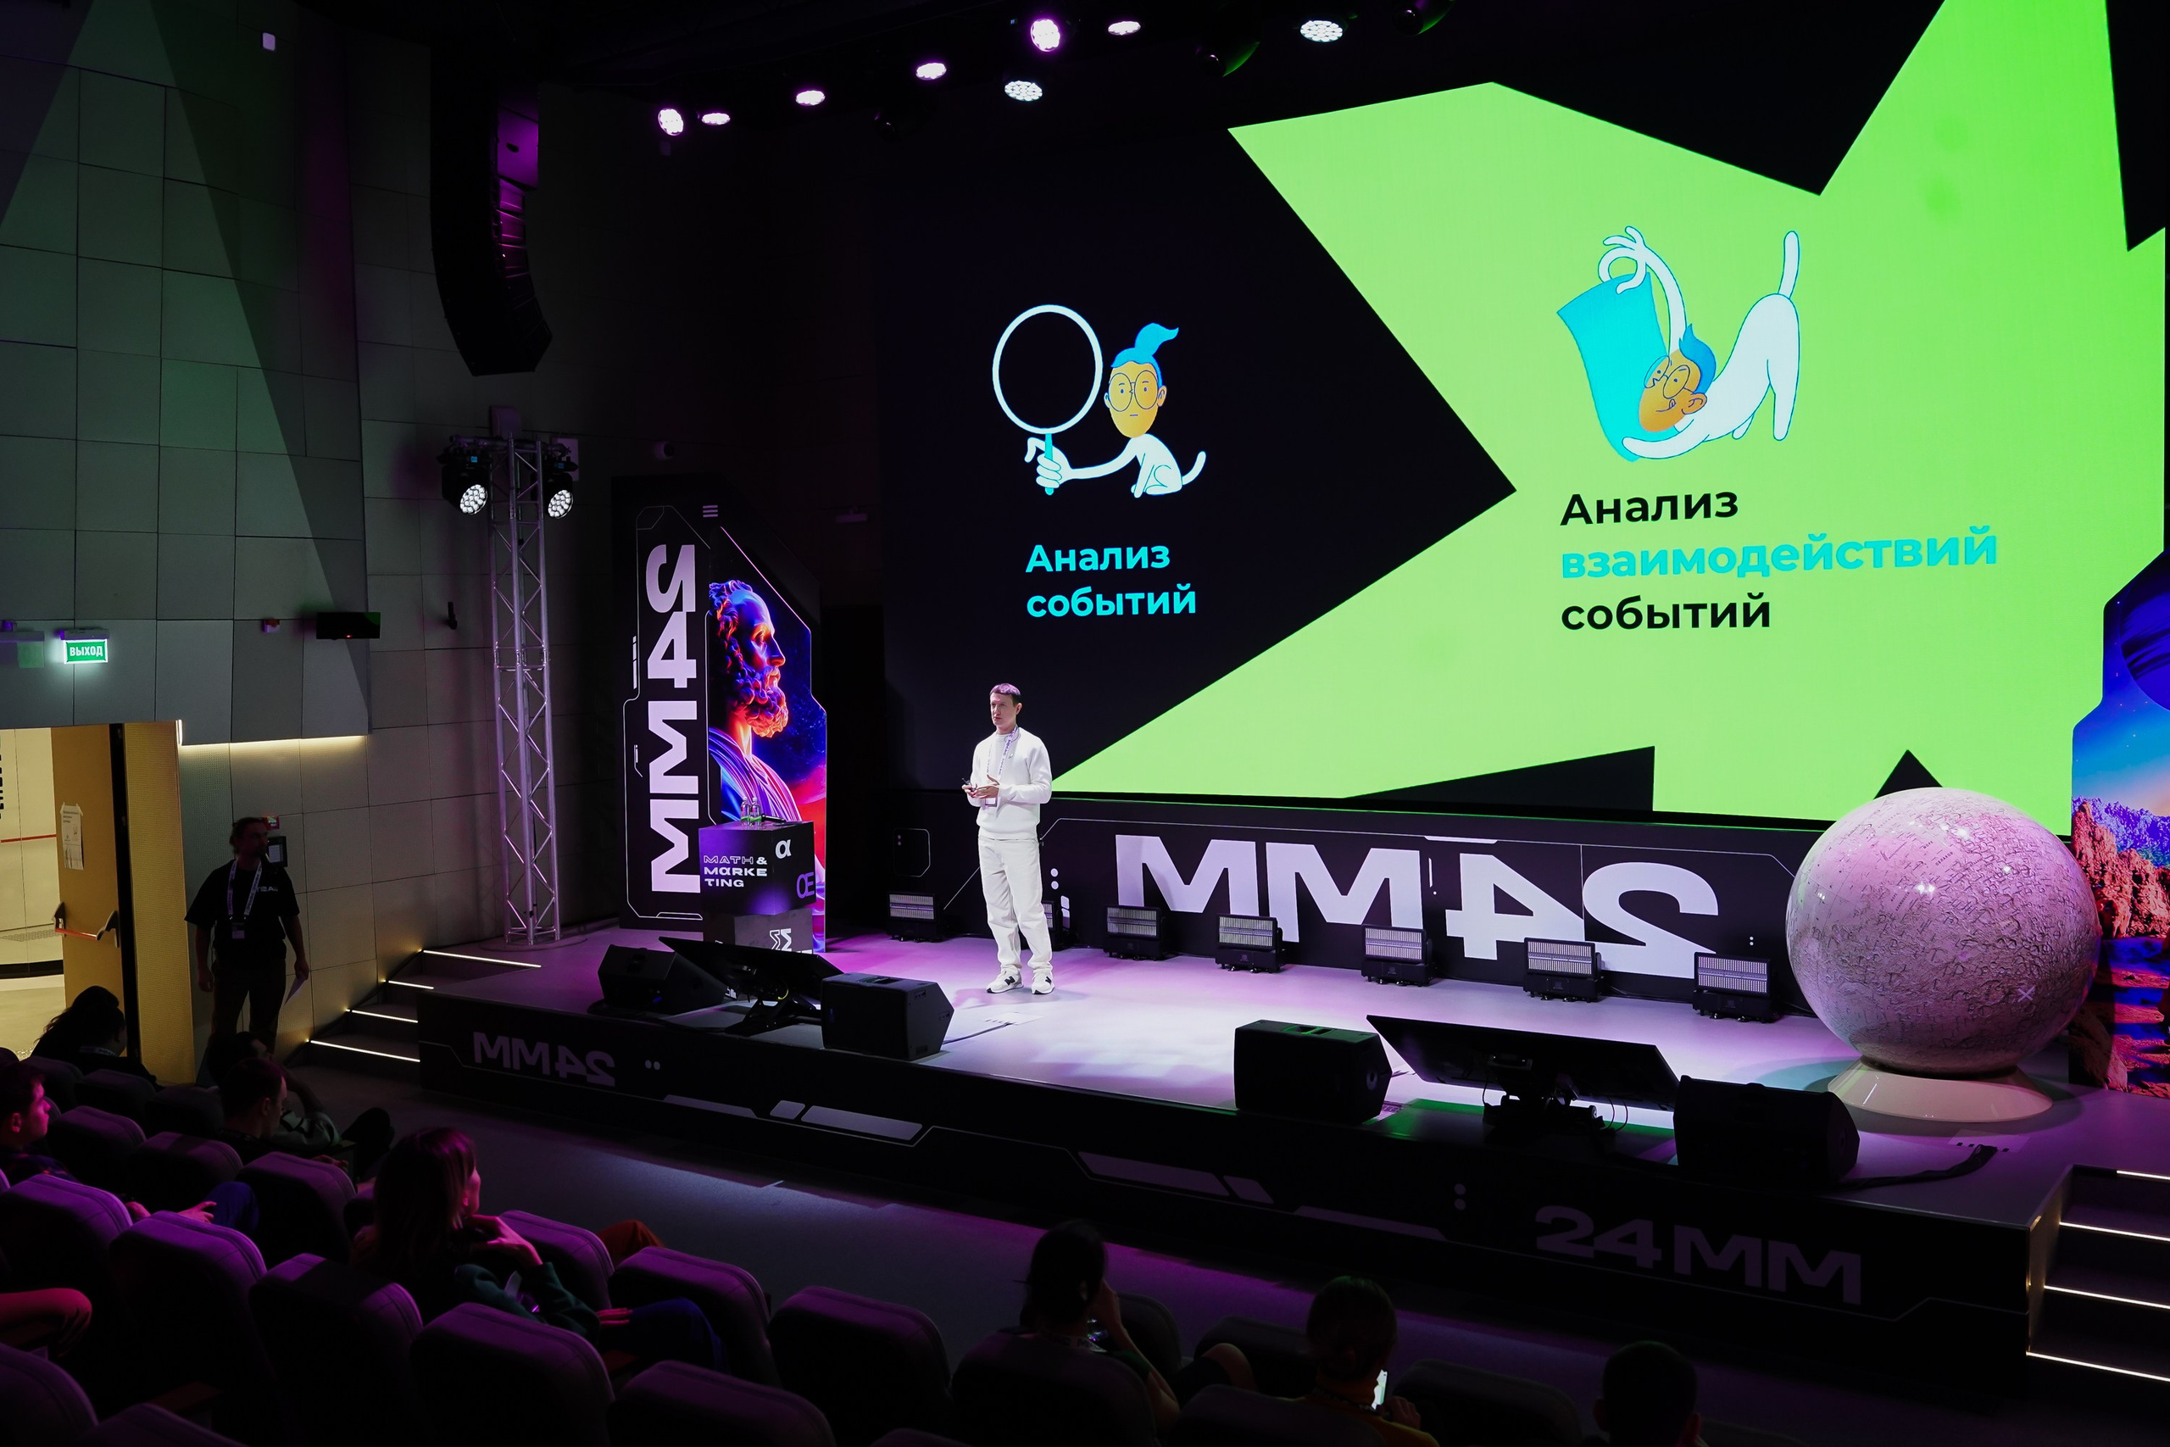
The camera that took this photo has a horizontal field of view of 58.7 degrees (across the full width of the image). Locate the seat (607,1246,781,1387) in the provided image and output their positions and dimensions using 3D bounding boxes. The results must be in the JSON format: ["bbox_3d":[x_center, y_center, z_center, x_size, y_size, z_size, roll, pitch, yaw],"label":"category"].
[{"bbox_3d":[-0.821,1.787,4.841,0.550,0.950,0.600,1,4,35],"label":"seat"}]

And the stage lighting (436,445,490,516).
[{"bbox_3d":[-4.124,-1.625,12.802,0.320,0.470,0.360,1,4,31],"label":"stage lighting"}]

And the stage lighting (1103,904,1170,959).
[{"bbox_3d":[0.334,1.324,12.292,0.410,0.320,0.200,1,4,35],"label":"stage lighting"}]

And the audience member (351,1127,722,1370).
[{"bbox_3d":[-1.113,1.430,4.286,0.520,1.250,0.980,1,4,35],"label":"audience member"}]

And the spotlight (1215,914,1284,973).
[{"bbox_3d":[1.009,1.336,11.826,0.410,0.320,0.200,1,4,35],"label":"spotlight"}]

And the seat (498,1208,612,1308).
[{"bbox_3d":[-1.273,1.779,5.154,0.550,0.950,0.600,1,4,35],"label":"seat"}]

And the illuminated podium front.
[{"bbox_3d":[-1.952,1.097,11.493,0.520,0.970,0.520,0,4,21],"label":"illuminated podium front"}]

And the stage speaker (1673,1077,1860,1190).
[{"bbox_3d":[2.637,1.522,7.448,0.580,0.380,0.400,1,4,35],"label":"stage speaker"}]

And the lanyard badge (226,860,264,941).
[{"bbox_3d":[-4.438,0.936,10.200,0.200,0.430,0.130,-2,3,-16],"label":"lanyard badge"}]

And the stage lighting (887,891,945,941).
[{"bbox_3d":[-1.137,1.301,13.259,0.410,0.320,0.200,1,4,35],"label":"stage lighting"}]

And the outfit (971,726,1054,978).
[{"bbox_3d":[-0.429,0.758,11.350,0.500,1.480,0.360,1,4,30],"label":"outfit"}]

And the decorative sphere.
[{"bbox_3d":[3.707,0.896,8.376,1.231,1.231,1.231,1,4,35],"label":"decorative sphere"}]

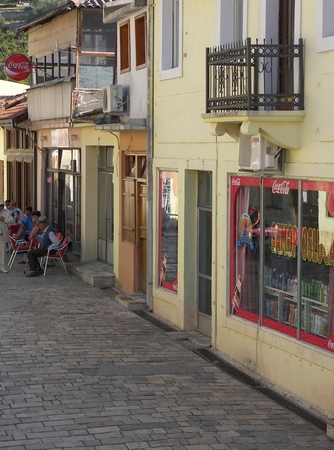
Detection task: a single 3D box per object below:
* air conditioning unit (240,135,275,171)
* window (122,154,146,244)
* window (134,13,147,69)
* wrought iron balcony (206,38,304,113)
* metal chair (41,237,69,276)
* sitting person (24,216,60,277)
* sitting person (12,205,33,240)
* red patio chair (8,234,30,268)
[{"bbox_3d":[1.235,-1.014,15.928,0.280,0.560,0.810,-1,4,-17],"label":"air conditioning unit"},{"bbox_3d":[-0.652,-0.496,23.284,0.150,1.760,1.500,-1,4,-18],"label":"window"},{"bbox_3d":[-0.501,-3.510,22.850,0.120,1.060,0.840,-1,4,-16],"label":"window"},{"bbox_3d":[1.145,-1.952,15.862,0.760,0.920,1.680,-1,4,-17],"label":"wrought iron balcony"},{"bbox_3d":[-2.445,0.684,26.300,0.570,0.820,0.560,-1,4,-16],"label":"metal chair"},{"bbox_3d":[-2.723,0.478,26.200,0.740,1.270,0.520,-1,4,-16],"label":"sitting person"},{"bbox_3d":[-3.483,0.251,29.412,0.660,1.340,0.500,0,4,-9],"label":"sitting person"},{"bbox_3d":[-3.496,0.603,28.326,0.560,0.830,0.550,-1,4,-16],"label":"red patio chair"}]

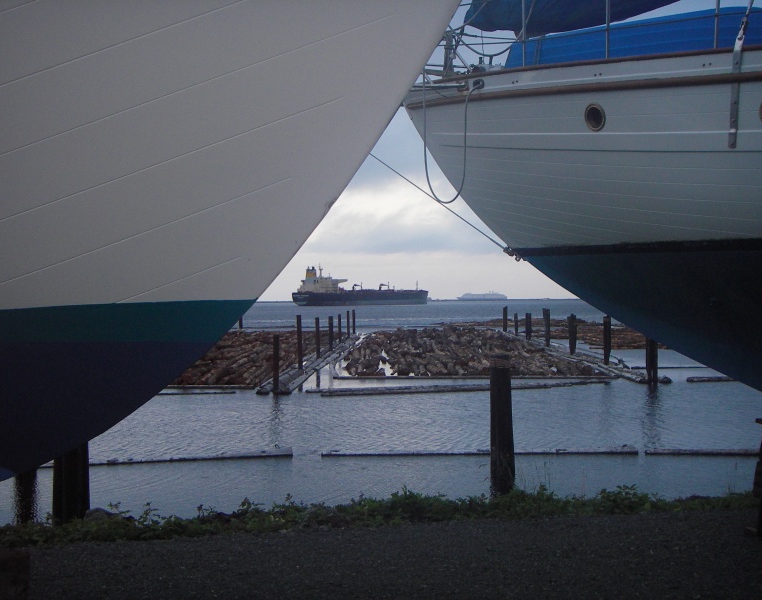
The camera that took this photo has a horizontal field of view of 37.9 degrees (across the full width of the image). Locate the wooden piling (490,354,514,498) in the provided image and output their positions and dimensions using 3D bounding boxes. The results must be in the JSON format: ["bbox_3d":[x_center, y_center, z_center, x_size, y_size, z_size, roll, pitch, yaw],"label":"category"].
[{"bbox_3d":[1.780,1.900,16.500,0.350,2.200,0.350,-1,0,0],"label":"wooden piling"}]

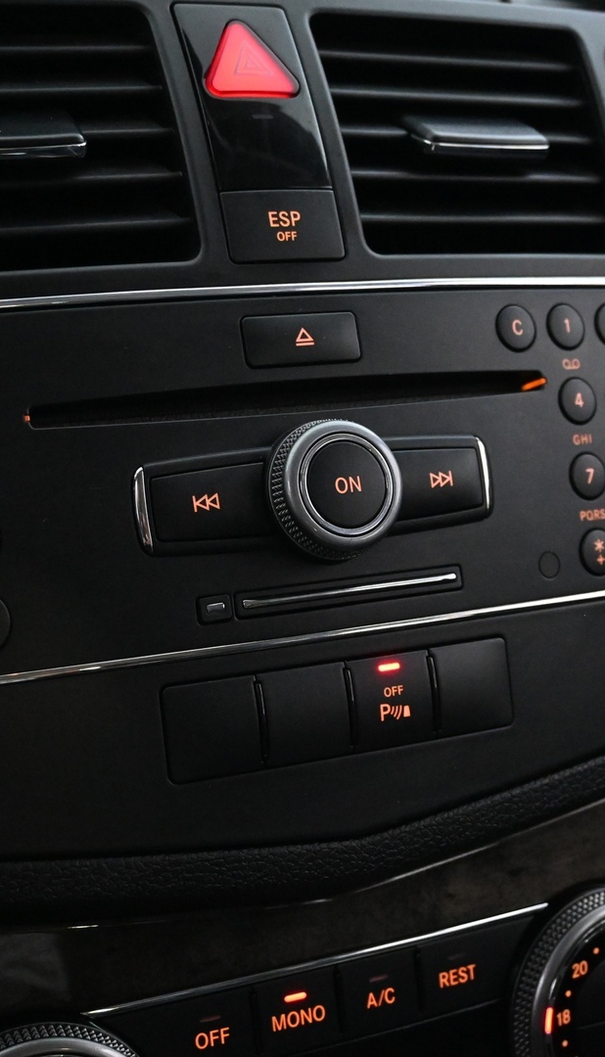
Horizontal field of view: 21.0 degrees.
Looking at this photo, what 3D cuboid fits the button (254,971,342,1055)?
[{"bbox_3d":[-0.002,0.113,0.381,0.021,0.019,0.006,-6,7,-24],"label":"button"}]

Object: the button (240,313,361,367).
[{"bbox_3d":[-0.001,-0.042,0.366,0.028,0.012,0.005,-6,-6,-24],"label":"button"}]

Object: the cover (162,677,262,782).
[{"bbox_3d":[-0.020,0.043,0.351,0.021,0.020,0.006,-6,1,-21],"label":"cover"}]

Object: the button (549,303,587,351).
[{"bbox_3d":[0.063,-0.049,0.399,0.012,0.012,0.005,-6,-6,-31],"label":"button"}]

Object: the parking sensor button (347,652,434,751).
[{"bbox_3d":[0.019,0.038,0.361,0.020,0.020,0.005,-6,-3,-26],"label":"parking sensor button"}]

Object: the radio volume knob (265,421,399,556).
[{"bbox_3d":[0.007,-0.009,0.352,0.030,0.030,0.011,-6,-3,-25],"label":"radio volume knob"}]

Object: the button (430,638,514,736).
[{"bbox_3d":[0.038,0.036,0.371,0.020,0.020,0.005,-6,-3,-28],"label":"button"}]

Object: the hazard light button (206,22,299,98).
[{"bbox_3d":[-0.013,-0.107,0.374,0.023,0.021,0.005,-6,-20,-25],"label":"hazard light button"}]

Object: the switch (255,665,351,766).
[{"bbox_3d":[0.000,0.040,0.352,0.021,0.020,0.005,-6,-3,-24],"label":"switch"}]

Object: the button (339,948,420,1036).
[{"bbox_3d":[0.018,0.109,0.384,0.021,0.016,0.005,-6,0,-25],"label":"button"}]

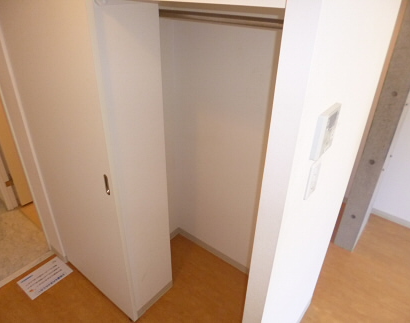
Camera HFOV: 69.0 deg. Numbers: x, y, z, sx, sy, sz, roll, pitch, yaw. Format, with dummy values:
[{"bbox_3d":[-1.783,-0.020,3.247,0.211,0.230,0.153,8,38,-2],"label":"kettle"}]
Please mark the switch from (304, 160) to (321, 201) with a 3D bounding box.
[{"bbox_3d":[0.331,0.057,0.918,0.010,0.118,0.068,22,35,32],"label":"switch"}]

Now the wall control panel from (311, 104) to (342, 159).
[{"bbox_3d":[0.342,-0.086,0.840,0.021,0.126,0.130,22,35,32],"label":"wall control panel"}]

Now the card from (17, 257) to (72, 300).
[{"bbox_3d":[-1.123,0.811,2.103,0.213,0.002,0.297,22,35,32],"label":"card"}]

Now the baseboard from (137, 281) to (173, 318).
[{"bbox_3d":[-0.312,0.893,1.936,0.010,0.060,0.316,22,35,32],"label":"baseboard"}]

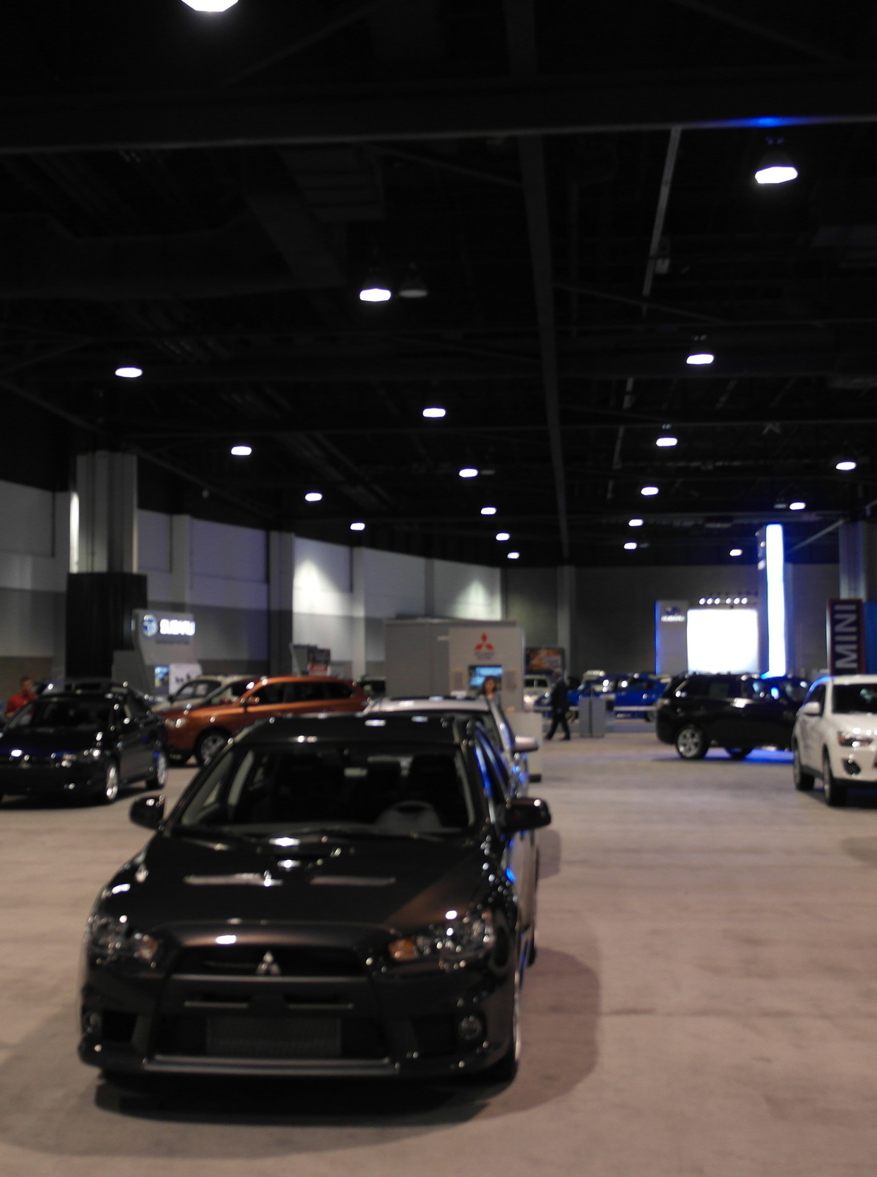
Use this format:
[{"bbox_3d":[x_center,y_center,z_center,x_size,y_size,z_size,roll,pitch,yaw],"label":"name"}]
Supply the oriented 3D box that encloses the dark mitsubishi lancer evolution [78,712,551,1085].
[{"bbox_3d":[-0.456,1.398,7.499,1.830,1.480,4.520,-1,-3,5],"label":"dark mitsubishi lancer evolution"}]

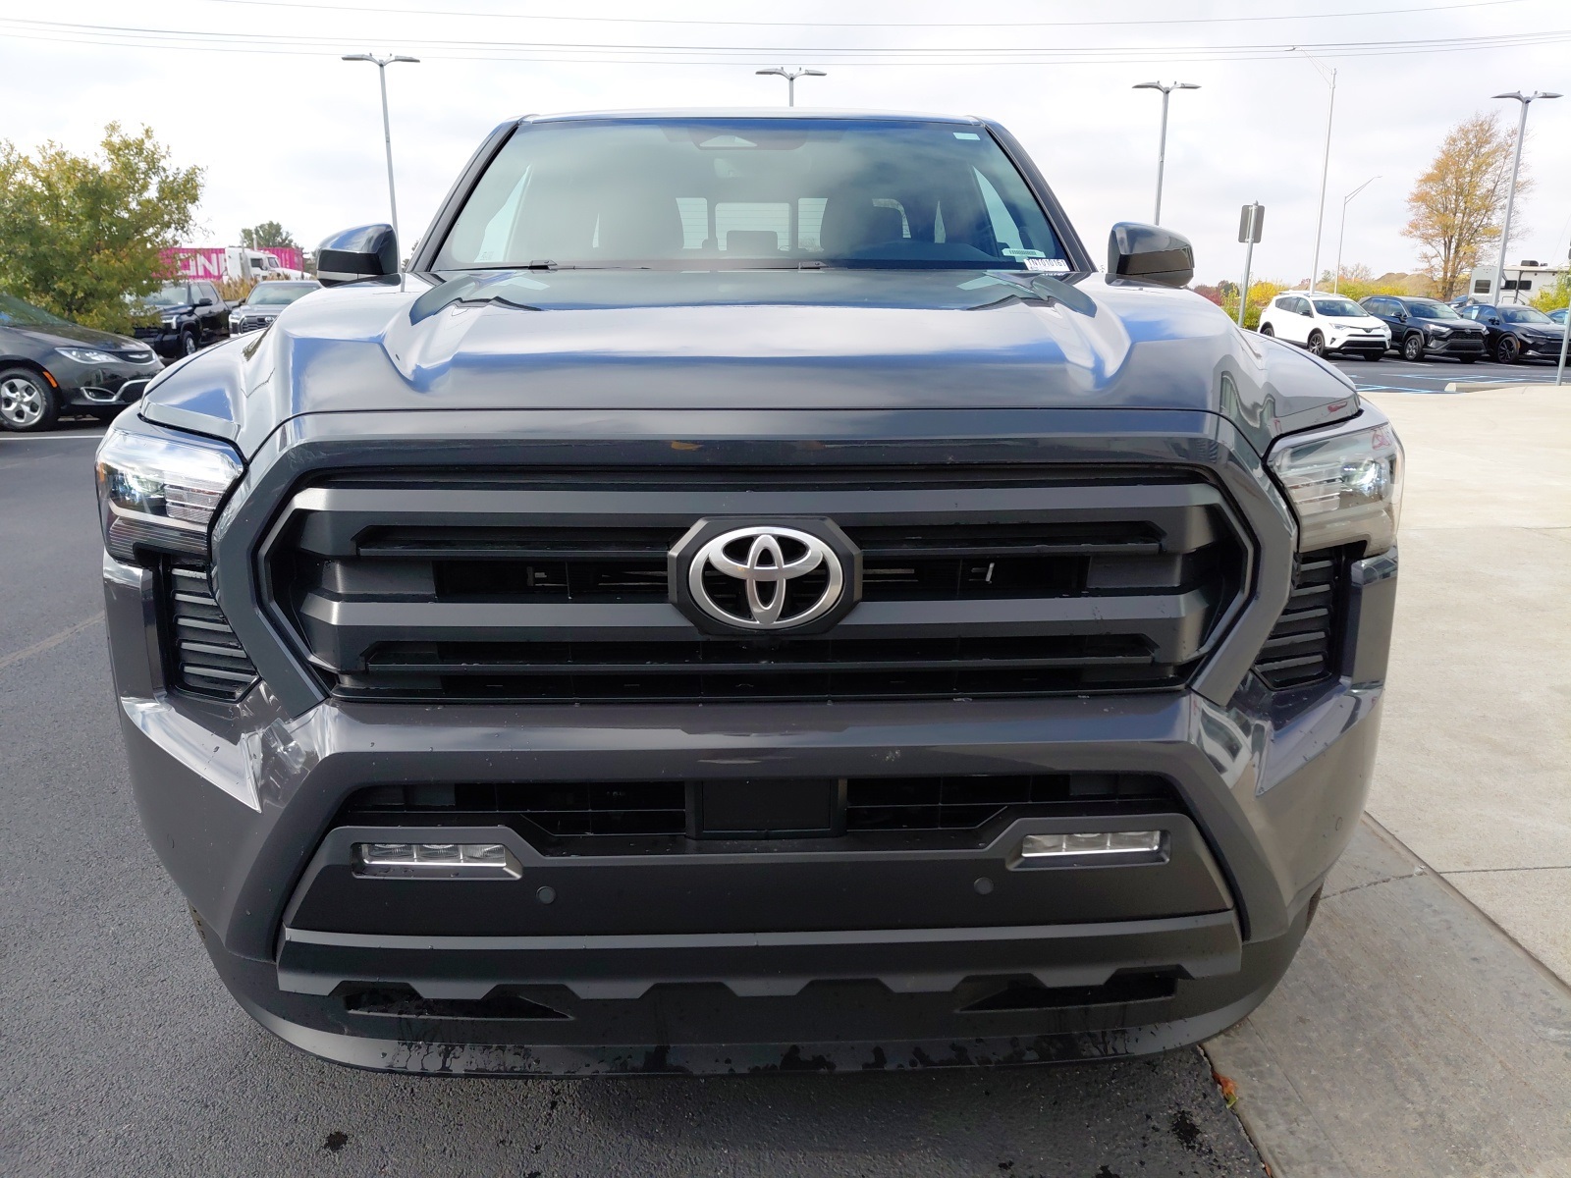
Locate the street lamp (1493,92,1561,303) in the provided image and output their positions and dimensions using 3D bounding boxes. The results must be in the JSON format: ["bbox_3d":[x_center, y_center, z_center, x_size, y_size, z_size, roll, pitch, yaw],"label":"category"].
[{"bbox_3d":[20.259,-10.303,31.964,1.950,6.950,0.400,-2,14,-6],"label":"street lamp"}]

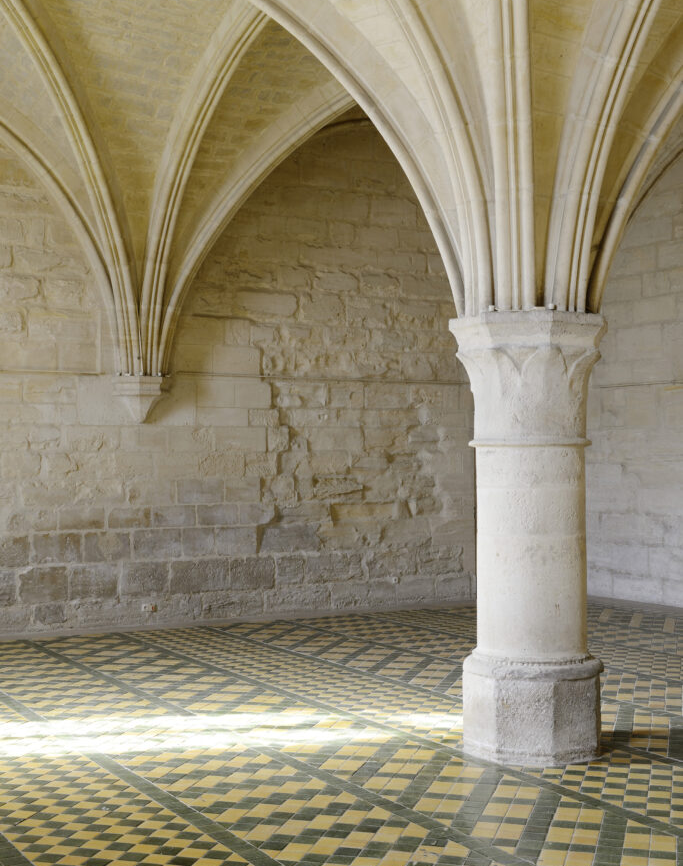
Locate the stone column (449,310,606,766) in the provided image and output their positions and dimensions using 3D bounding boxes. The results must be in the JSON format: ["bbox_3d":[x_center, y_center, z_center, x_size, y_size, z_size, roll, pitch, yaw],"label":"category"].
[{"bbox_3d":[1.014,0.542,6.725,0.835,2.297,0.835,0,-1,15],"label":"stone column"}]

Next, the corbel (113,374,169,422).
[{"bbox_3d":[-1.759,-0.303,11.265,0.540,0.421,0.250,1,-1,-29],"label":"corbel"}]

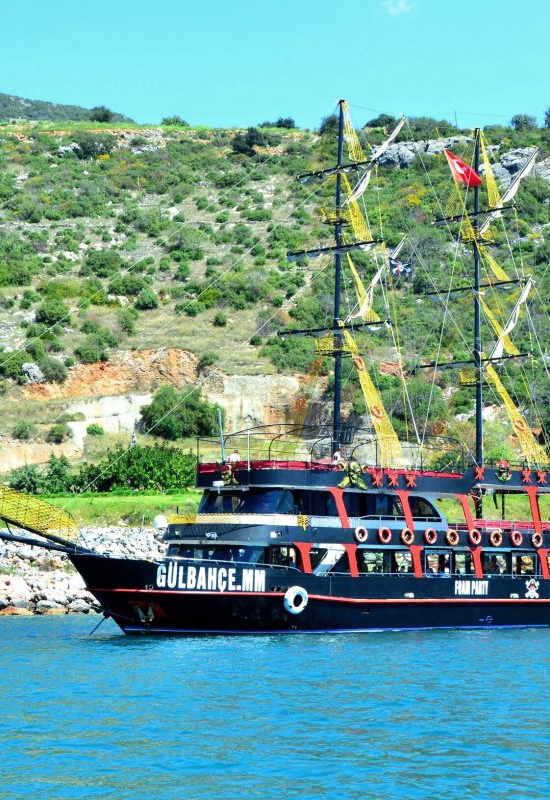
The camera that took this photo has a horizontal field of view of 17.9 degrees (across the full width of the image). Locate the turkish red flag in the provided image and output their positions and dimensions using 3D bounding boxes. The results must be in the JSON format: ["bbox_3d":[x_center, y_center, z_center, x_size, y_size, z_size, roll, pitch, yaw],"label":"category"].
[{"bbox_3d":[9.040,-11.130,83.500,2.000,1.850,0.500,2,-6,-20],"label":"turkish red flag"}]

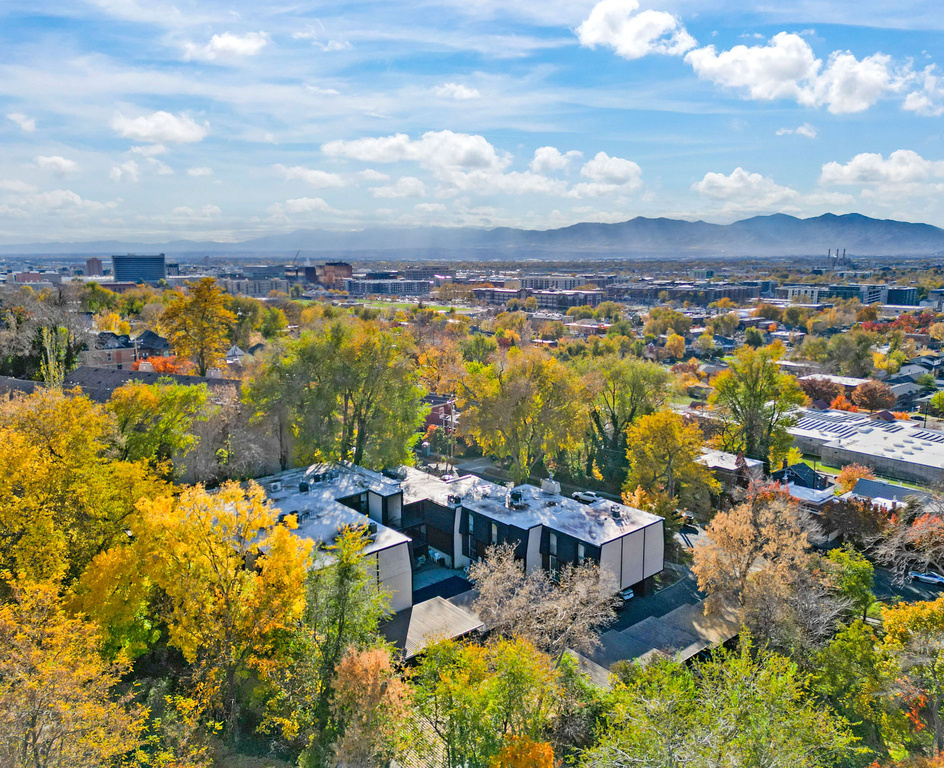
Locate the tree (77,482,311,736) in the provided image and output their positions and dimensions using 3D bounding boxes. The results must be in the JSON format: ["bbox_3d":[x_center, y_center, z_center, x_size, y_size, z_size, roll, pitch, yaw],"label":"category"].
[{"bbox_3d":[-21.800,18.090,55.570,18.310,21.670,17.400,0,11,0],"label":"tree"}]

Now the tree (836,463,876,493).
[{"bbox_3d":[75.903,18.866,140.159,7.896,6.583,7.501,0,10,0],"label":"tree"}]

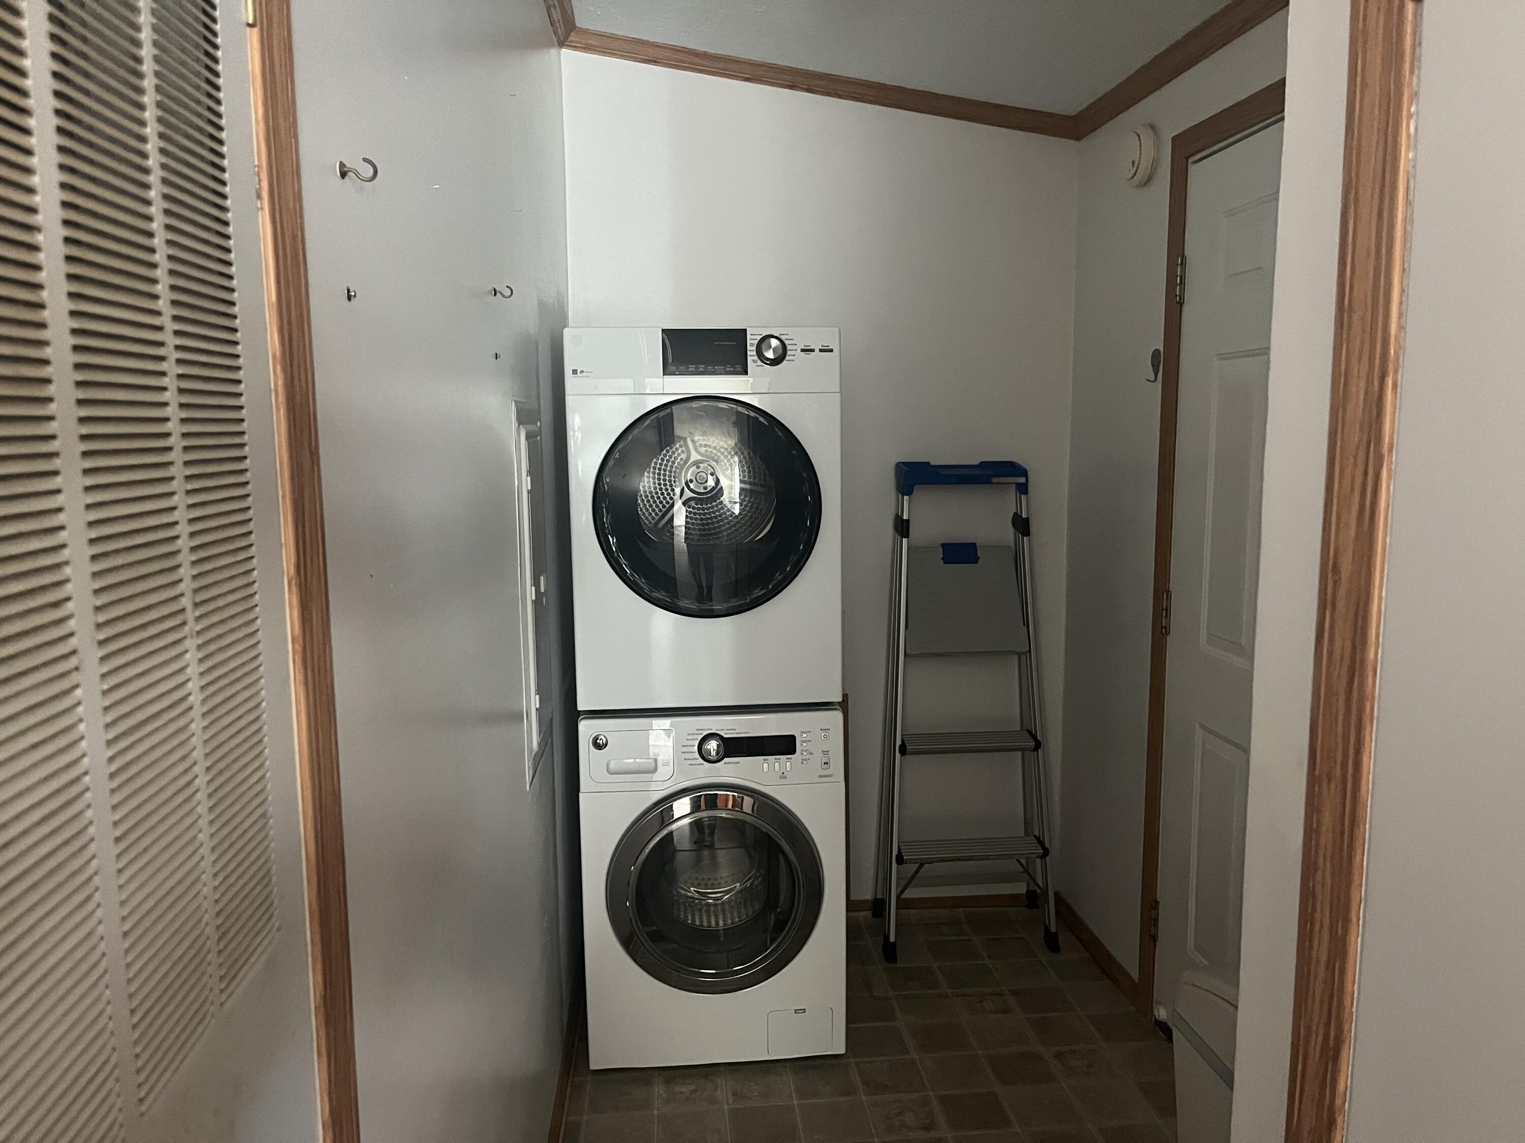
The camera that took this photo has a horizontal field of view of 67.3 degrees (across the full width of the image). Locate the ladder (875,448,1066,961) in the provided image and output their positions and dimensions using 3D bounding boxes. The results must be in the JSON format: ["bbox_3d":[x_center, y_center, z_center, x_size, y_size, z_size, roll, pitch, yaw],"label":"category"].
[{"bbox_3d":[0.579,0.377,3.276,0.525,1.375,0.330,-2,7,-5],"label":"ladder"}]

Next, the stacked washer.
[{"bbox_3d":[-0.137,0.285,2.857,0.597,1.690,0.640,-2,7,-5],"label":"stacked washer"}]

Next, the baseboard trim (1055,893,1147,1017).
[{"bbox_3d":[0.927,1.046,3.192,0.018,0.055,0.660,-2,7,-5],"label":"baseboard trim"}]

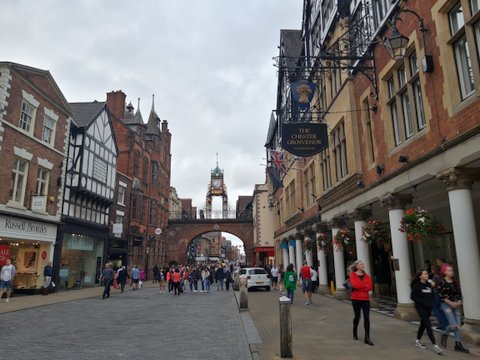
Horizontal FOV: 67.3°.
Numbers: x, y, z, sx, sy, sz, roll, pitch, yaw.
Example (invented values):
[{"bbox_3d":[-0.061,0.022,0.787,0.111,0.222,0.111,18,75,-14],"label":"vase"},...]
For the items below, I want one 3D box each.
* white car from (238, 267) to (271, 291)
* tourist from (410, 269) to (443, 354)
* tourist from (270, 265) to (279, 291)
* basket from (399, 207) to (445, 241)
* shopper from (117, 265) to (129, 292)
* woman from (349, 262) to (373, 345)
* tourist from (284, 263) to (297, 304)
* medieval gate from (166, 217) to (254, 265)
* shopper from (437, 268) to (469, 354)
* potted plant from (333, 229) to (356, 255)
[{"bbox_3d":[0.971,7.199,26.303,1.740,1.460,4.050,2,-13,-10],"label":"white car"},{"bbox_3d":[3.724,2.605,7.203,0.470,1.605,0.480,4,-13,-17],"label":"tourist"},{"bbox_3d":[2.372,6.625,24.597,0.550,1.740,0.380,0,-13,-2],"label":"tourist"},{"bbox_3d":[4.851,1.162,9.665,0.930,0.880,0.950,0,-13,-2],"label":"basket"},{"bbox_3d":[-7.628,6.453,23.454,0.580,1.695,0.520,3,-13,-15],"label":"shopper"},{"bbox_3d":[2.582,2.611,7.763,0.500,1.690,0.360,6,-14,-25],"label":"woman"},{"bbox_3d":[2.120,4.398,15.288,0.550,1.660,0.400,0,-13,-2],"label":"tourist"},{"bbox_3d":[-4.402,10.152,53.456,12.200,8.350,4.800,0,-13,-4],"label":"medieval gate"},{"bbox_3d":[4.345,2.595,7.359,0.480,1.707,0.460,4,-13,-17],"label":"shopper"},{"bbox_3d":[5.053,2.991,17.389,1.000,1.150,1.000,0,-13,-1],"label":"potted plant"}]

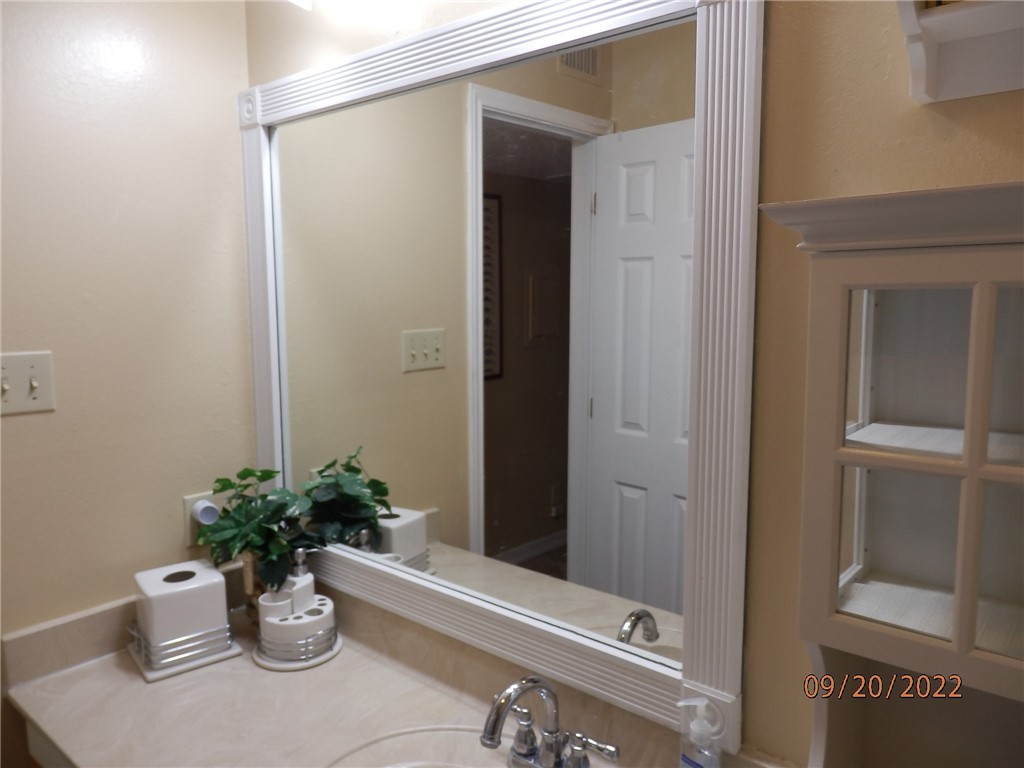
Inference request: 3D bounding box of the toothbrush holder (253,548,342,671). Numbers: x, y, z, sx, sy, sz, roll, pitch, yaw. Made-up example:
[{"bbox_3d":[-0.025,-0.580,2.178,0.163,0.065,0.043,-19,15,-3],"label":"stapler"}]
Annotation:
[{"bbox_3d":[-0.437,0.447,1.499,0.172,0.200,0.172,-2,7,-17],"label":"toothbrush holder"}]

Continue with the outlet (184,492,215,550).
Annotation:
[{"bbox_3d":[-0.689,0.302,1.641,0.009,0.115,0.070,6,9,39],"label":"outlet"}]

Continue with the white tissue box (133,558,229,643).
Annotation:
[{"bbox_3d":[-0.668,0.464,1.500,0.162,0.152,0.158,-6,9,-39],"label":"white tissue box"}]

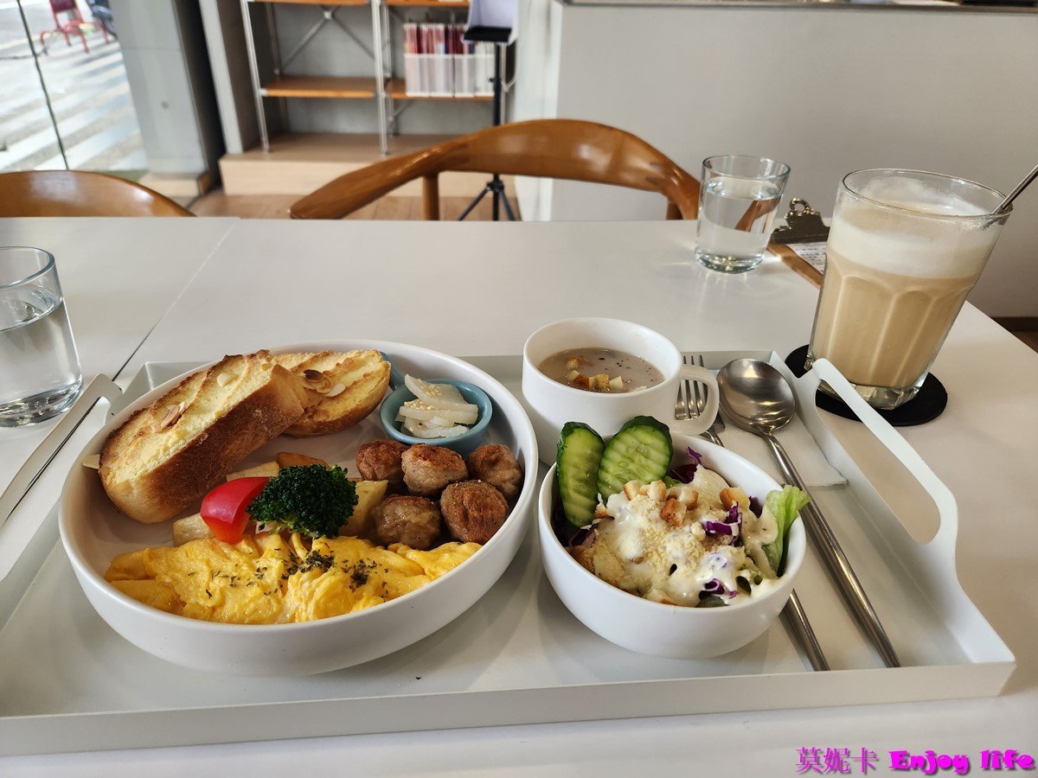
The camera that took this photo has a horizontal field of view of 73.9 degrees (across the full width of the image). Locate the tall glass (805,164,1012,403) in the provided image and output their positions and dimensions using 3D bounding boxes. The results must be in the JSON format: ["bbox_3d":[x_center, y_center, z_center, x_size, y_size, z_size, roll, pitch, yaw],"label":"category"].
[{"bbox_3d":[0.229,-0.060,0.426,0.088,0.125,0.088,-1,33,-5],"label":"tall glass"}]

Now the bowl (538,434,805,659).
[{"bbox_3d":[0.059,0.068,0.289,0.102,0.050,0.102,1,33,-1],"label":"bowl"}]

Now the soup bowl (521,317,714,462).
[{"bbox_3d":[0.054,0.007,0.373,0.104,0.059,0.080,2,33,-1],"label":"soup bowl"}]

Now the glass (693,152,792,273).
[{"bbox_3d":[0.192,-0.155,0.612,0.074,0.086,0.074,-1,33,-5],"label":"glass"}]

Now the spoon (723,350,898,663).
[{"bbox_3d":[0.150,0.042,0.357,0.041,0.022,0.228,2,33,0],"label":"spoon"}]

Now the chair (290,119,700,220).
[{"bbox_3d":[-0.008,0.046,1.026,0.600,0.765,0.530,8,34,10],"label":"chair"}]

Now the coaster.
[{"bbox_3d":[0.231,-0.007,0.462,0.103,0.004,0.103,-1,33,-5],"label":"coaster"}]

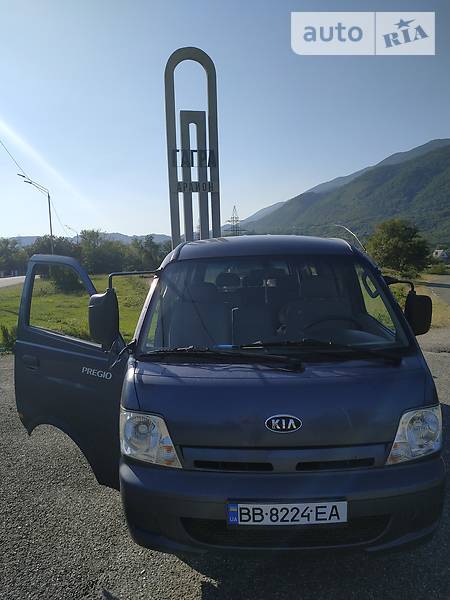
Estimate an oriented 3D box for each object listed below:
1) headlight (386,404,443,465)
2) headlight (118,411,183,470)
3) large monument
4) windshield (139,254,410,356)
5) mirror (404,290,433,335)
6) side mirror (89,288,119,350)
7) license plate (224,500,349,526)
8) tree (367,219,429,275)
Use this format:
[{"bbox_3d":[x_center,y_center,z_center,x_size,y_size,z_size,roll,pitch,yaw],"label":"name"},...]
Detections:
[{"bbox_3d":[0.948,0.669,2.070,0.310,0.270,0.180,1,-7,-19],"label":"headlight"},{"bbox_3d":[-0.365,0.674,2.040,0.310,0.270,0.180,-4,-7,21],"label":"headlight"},{"bbox_3d":[-1.742,-7.559,24.471,3.100,13.680,0.600,-2,6,-6],"label":"large monument"},{"bbox_3d":[0.258,0.017,2.531,1.500,0.740,0.170,-2,-37,1],"label":"windshield"},{"bbox_3d":[1.206,0.087,2.600,0.190,0.290,0.120,-1,6,7],"label":"mirror"},{"bbox_3d":[-0.669,0.108,2.300,0.180,0.330,0.130,-2,6,-5],"label":"side mirror"},{"bbox_3d":[0.276,0.942,1.840,0.525,0.113,0.020,-2,17,1],"label":"license plate"},{"bbox_3d":[14.928,-4.543,36.000,5.200,4.800,5.000,1,6,24],"label":"tree"}]

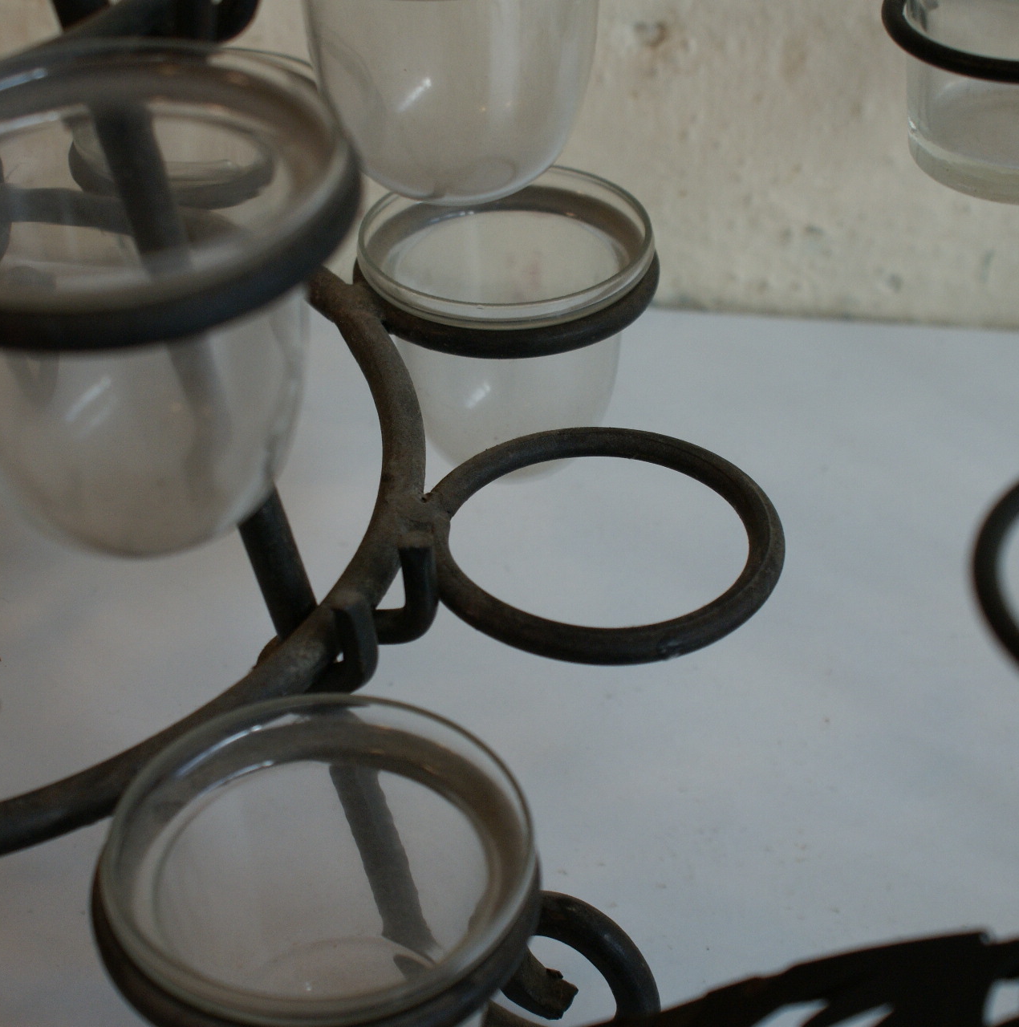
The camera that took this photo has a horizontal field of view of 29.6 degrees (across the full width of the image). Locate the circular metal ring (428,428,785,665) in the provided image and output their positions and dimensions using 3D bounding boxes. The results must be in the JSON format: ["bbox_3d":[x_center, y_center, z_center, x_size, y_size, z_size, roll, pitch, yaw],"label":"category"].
[{"bbox_3d":[0.018,0.004,0.372,0.070,0.006,0.070,0,38,0],"label":"circular metal ring"}]

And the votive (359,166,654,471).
[{"bbox_3d":[0.000,-0.038,0.457,0.067,0.065,0.067,-1,38,0],"label":"votive"}]

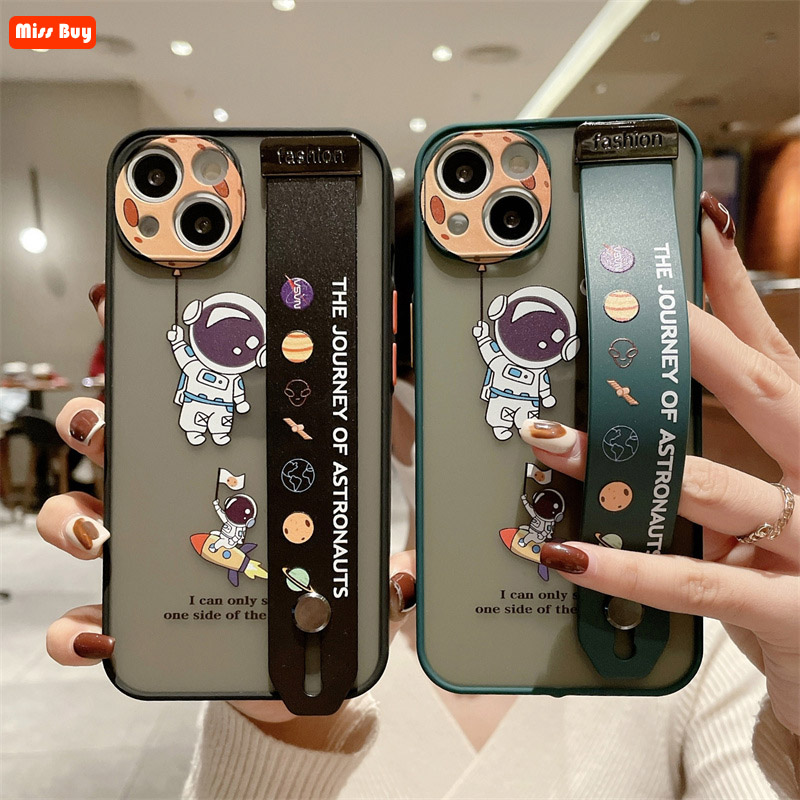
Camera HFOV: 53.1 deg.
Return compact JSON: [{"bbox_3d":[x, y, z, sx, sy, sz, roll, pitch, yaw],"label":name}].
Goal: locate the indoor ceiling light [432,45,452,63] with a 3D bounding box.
[{"bbox_3d":[0.280,-2.287,5.287,0.130,0.070,0.130,0,8,0],"label":"indoor ceiling light"}]

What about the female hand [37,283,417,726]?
[{"bbox_3d":[-0.051,0.031,0.238,0.108,0.130,0.065,0,0,0],"label":"female hand"}]

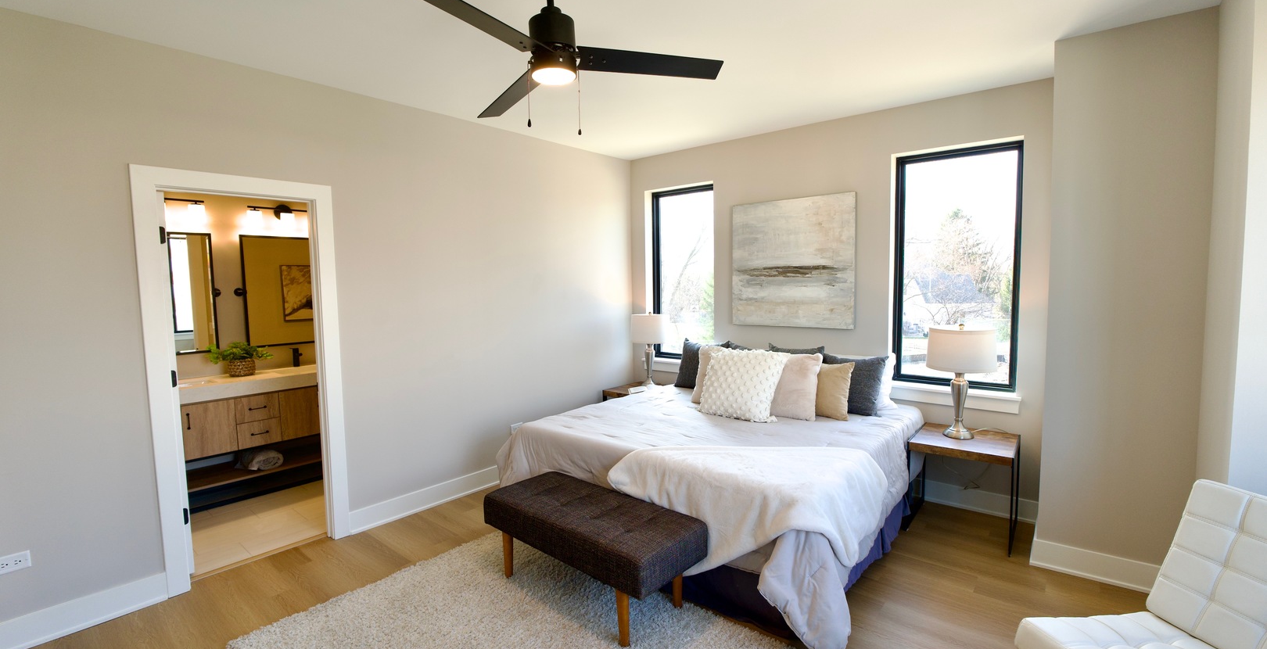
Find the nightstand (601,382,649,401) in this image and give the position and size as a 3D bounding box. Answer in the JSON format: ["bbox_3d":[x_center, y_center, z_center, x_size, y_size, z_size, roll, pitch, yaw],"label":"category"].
[{"bbox_3d":[0.098,0.890,4.987,0.520,0.560,0.550,3,6,39],"label":"nightstand"}]

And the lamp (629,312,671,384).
[{"bbox_3d":[0.149,0.241,4.961,0.372,0.705,0.372,-1,4,0],"label":"lamp"}]

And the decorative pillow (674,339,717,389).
[{"bbox_3d":[0.573,0.334,4.450,0.450,0.440,0.140,3,-11,40],"label":"decorative pillow"}]

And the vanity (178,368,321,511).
[{"bbox_3d":[-2.955,0.838,4.091,0.500,0.870,1.530,3,6,42],"label":"vanity"}]

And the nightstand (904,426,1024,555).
[{"bbox_3d":[2.060,0.986,3.288,0.525,0.560,0.550,3,6,39],"label":"nightstand"}]

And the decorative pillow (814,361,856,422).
[{"bbox_3d":[1.314,0.447,3.672,0.420,0.410,0.140,2,-13,34],"label":"decorative pillow"}]

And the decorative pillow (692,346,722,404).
[{"bbox_3d":[0.658,0.381,3.839,0.450,0.440,0.150,3,-11,40],"label":"decorative pillow"}]

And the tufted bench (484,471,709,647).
[{"bbox_3d":[-0.226,1.127,2.646,1.110,0.430,0.460,3,6,41],"label":"tufted bench"}]

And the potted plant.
[{"bbox_3d":[-3.101,0.273,4.155,0.360,0.260,0.420,3,6,41],"label":"potted plant"}]

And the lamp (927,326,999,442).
[{"bbox_3d":[2.030,0.346,3.276,0.374,0.700,0.374,3,6,38],"label":"lamp"}]

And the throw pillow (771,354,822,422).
[{"bbox_3d":[1.019,0.397,3.538,0.450,0.440,0.150,2,-13,32],"label":"throw pillow"}]

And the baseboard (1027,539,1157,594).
[{"bbox_3d":[2.379,1.231,2.670,0.585,0.145,0.017,3,6,38],"label":"baseboard"}]

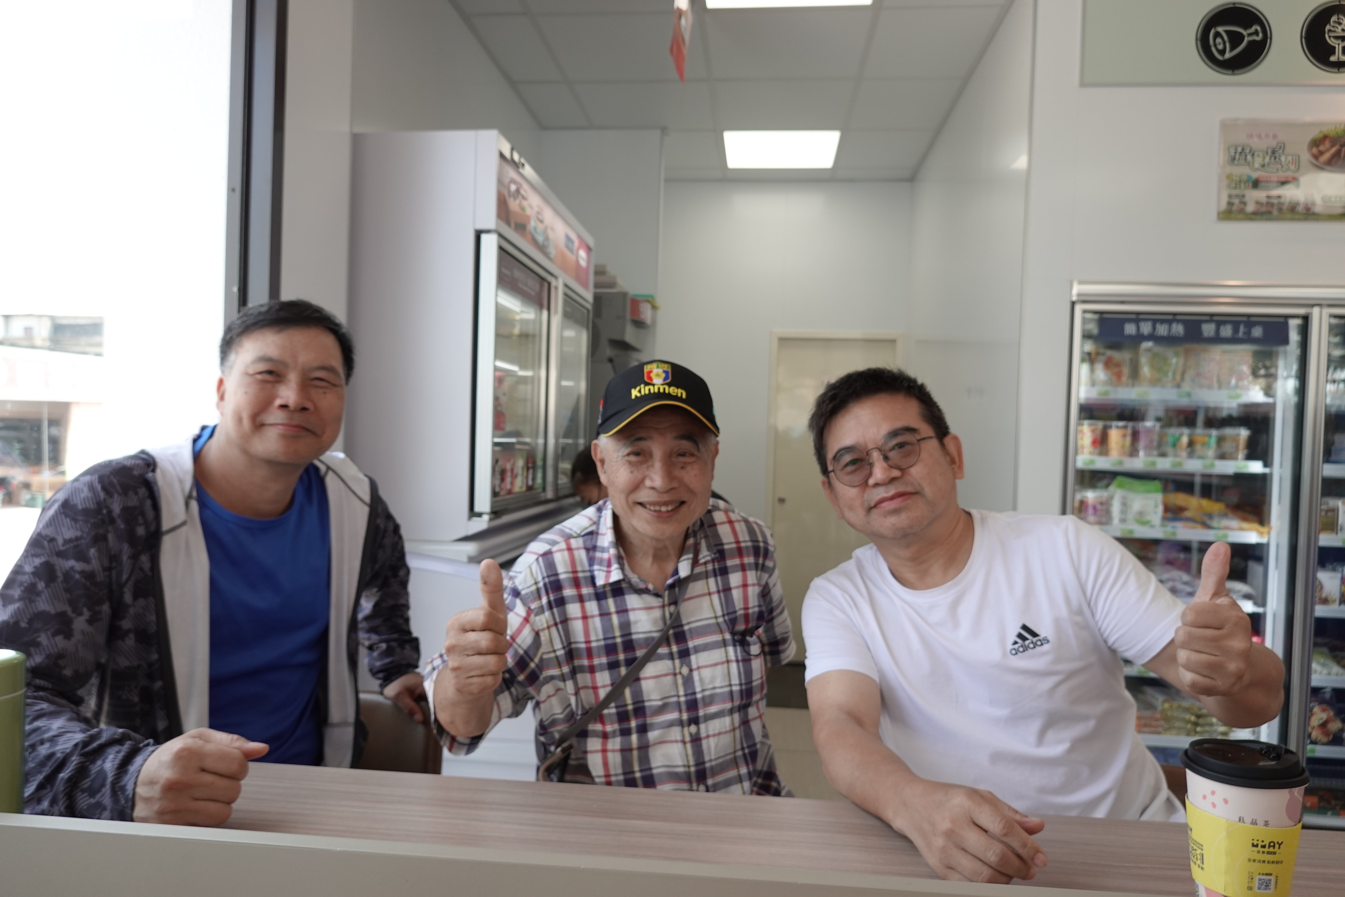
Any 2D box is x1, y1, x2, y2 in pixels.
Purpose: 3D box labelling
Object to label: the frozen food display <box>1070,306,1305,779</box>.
[{"bbox_3d":[1.504,0.310,2.650,0.678,1.464,0.060,2,1,6],"label":"frozen food display"}]

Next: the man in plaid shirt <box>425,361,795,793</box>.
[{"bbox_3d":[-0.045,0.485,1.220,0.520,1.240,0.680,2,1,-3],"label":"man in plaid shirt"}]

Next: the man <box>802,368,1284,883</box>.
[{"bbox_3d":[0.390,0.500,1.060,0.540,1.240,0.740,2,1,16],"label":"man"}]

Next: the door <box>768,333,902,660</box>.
[{"bbox_3d":[0.910,0.294,5.171,0.750,1.916,0.080,2,1,6],"label":"door"}]

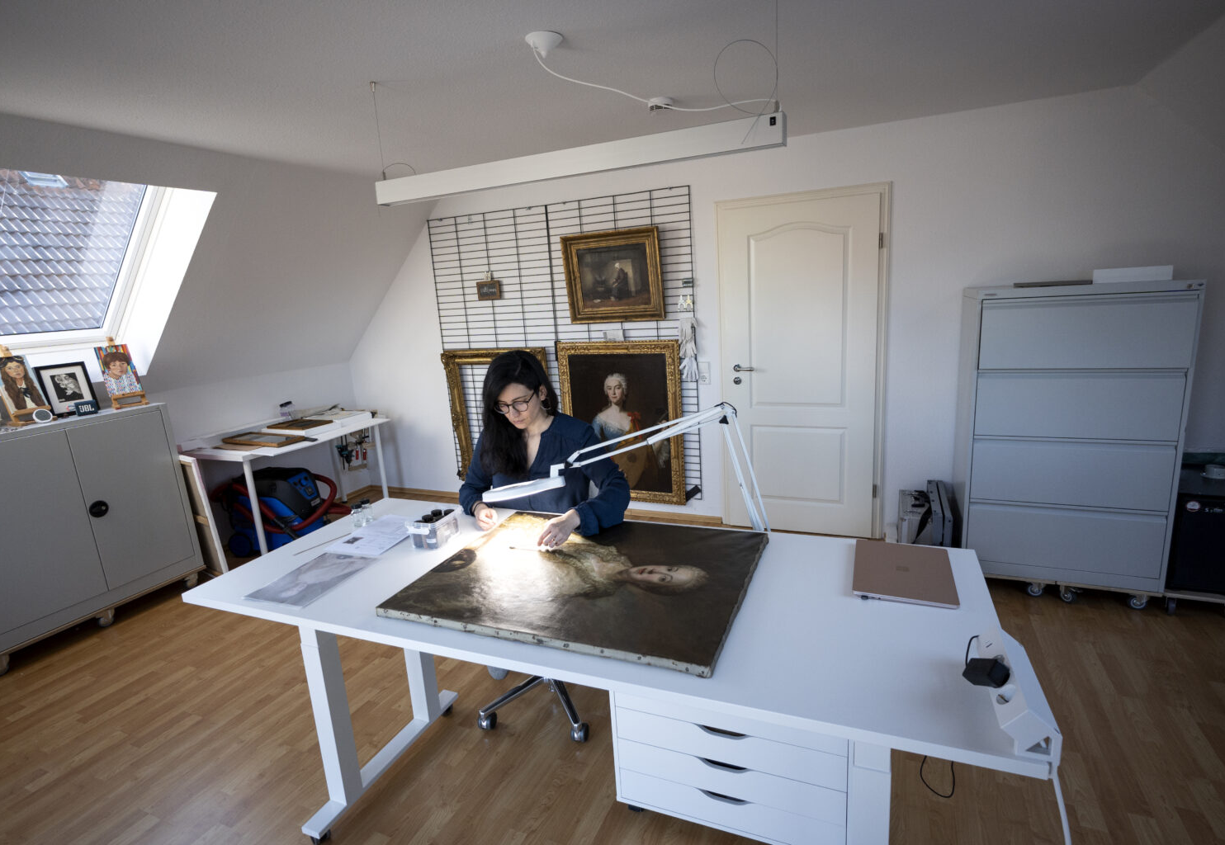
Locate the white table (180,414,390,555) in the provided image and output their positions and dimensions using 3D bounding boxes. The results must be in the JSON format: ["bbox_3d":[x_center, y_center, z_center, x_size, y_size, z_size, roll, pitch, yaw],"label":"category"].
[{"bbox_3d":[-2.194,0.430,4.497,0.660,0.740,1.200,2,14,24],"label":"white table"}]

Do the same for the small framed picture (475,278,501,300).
[{"bbox_3d":[-0.858,-0.929,4.471,0.186,0.124,0.022,2,14,24],"label":"small framed picture"}]

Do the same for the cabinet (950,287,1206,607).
[{"bbox_3d":[2.134,0.029,3.043,0.790,1.360,0.500,1,14,23],"label":"cabinet"}]

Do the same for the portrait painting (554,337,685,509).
[{"bbox_3d":[0.070,-0.004,4.277,0.858,1.091,0.065,2,14,24],"label":"portrait painting"}]

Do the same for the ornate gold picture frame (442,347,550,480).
[{"bbox_3d":[-0.785,-0.037,4.658,0.873,1.006,0.075,2,15,24],"label":"ornate gold picture frame"}]

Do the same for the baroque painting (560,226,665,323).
[{"bbox_3d":[0.013,-0.924,4.027,0.645,0.556,0.070,2,20,24],"label":"baroque painting"}]

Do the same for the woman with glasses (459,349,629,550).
[{"bbox_3d":[-0.217,0.426,2.432,0.620,1.360,0.700,2,14,24],"label":"woman with glasses"}]

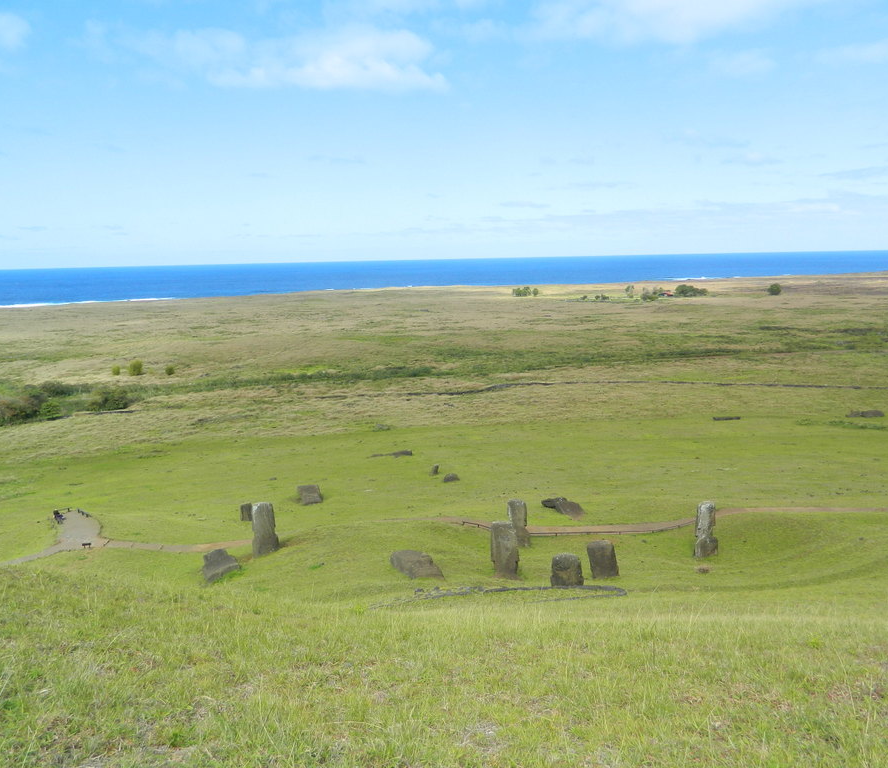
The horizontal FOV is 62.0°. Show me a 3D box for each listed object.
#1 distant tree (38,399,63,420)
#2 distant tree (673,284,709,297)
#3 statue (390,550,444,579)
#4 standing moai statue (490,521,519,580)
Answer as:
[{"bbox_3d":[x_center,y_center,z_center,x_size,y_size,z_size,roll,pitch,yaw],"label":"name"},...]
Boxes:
[{"bbox_3d":[-94.717,6.258,178.000,5.300,4.600,5.000,-6,11,-28],"label":"distant tree"},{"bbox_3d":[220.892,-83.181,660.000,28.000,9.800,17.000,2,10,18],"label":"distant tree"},{"bbox_3d":[-2.294,15.451,63.300,2.500,1.250,3.900,-10,16,-41],"label":"statue"},{"bbox_3d":[5.097,13.926,62.000,2.200,4.450,1.800,-3,10,2],"label":"standing moai statue"}]

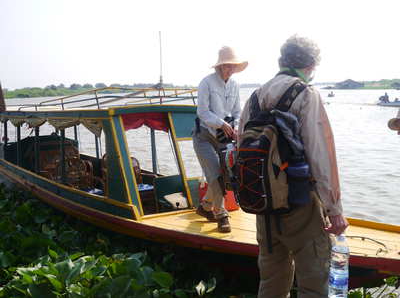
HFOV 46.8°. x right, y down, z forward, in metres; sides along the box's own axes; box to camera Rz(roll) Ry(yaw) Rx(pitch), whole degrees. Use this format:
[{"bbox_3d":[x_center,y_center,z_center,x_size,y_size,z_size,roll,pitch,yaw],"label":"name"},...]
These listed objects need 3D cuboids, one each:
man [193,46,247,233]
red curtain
[{"bbox_3d":[0.190,-0.080,4.230,0.540,1.700,0.520,-6,10,-39],"label":"man"},{"bbox_3d":[-0.612,-0.291,5.100,0.680,0.220,0.070,-6,10,-39],"label":"red curtain"}]

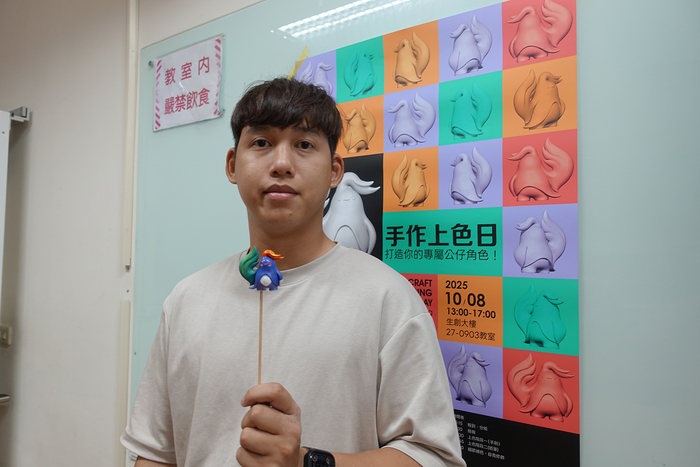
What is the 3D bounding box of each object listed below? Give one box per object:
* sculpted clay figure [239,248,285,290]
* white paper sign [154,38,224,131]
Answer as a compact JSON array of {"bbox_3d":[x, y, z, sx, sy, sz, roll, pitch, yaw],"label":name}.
[{"bbox_3d":[-0.092,0.037,0.490,0.047,0.047,0.030,1,-2,-3],"label":"sculpted clay figure"},{"bbox_3d":[-0.458,-0.408,1.304,0.300,0.214,0.010,-1,-2,34],"label":"white paper sign"}]

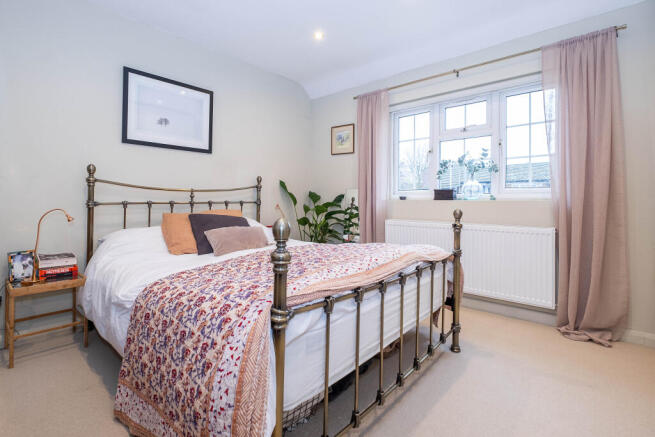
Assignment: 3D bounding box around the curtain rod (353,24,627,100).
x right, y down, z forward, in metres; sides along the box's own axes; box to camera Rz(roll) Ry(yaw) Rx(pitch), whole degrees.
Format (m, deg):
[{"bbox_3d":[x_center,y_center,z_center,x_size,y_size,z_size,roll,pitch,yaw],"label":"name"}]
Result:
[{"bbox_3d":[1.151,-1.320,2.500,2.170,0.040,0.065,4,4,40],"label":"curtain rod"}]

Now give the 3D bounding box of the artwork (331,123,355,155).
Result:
[{"bbox_3d":[0.180,-0.983,3.408,0.347,0.342,0.020,4,4,40],"label":"artwork"}]

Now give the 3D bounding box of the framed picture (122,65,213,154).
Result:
[{"bbox_3d":[-1.340,-0.904,2.375,0.030,0.586,0.713,4,4,40],"label":"framed picture"}]

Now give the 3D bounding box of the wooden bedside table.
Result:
[{"bbox_3d":[-1.784,0.605,1.733,0.320,0.435,0.335,4,4,40],"label":"wooden bedside table"}]

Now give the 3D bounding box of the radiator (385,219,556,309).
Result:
[{"bbox_3d":[1.208,0.351,2.564,1.415,0.610,0.090,4,4,40],"label":"radiator"}]

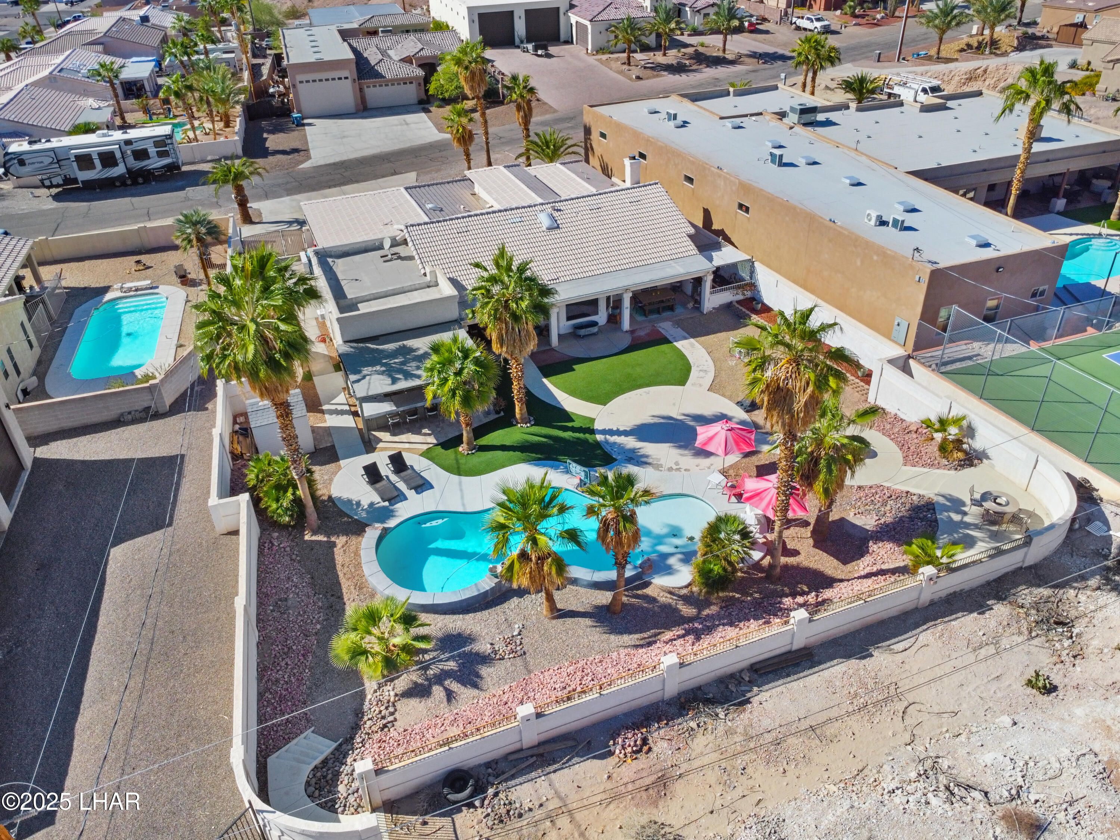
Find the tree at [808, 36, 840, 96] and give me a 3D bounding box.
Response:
[{"bbox_3d":[25.243,-34.052,75.425,3.600,5.250,3.600,8,33,15],"label":"tree"}]

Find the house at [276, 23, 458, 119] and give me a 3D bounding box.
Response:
[{"bbox_3d":[-21.229,-41.054,90.033,20.300,5.800,24.000,-11,33,-14],"label":"house"}]

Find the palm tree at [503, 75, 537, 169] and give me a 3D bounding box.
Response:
[{"bbox_3d":[-2.860,-23.094,60.550,2.800,6.960,2.800,-3,32,-1],"label":"palm tree"}]

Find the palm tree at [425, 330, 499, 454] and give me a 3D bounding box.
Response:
[{"bbox_3d":[-3.712,-0.874,30.008,3.100,4.930,3.100,-7,32,-7],"label":"palm tree"}]

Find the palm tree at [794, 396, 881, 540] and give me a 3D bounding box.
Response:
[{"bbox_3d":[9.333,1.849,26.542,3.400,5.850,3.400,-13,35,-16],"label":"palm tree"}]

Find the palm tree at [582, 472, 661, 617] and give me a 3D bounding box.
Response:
[{"bbox_3d":[1.732,3.814,22.457,2.100,4.900,2.100,0,33,4],"label":"palm tree"}]

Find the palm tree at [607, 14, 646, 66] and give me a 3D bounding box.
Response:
[{"bbox_3d":[7.853,-44.105,90.229,4.400,5.500,4.400,0,33,5],"label":"palm tree"}]

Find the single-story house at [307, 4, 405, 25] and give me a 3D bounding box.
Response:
[{"bbox_3d":[-31.138,-60.964,120.887,14.500,4.000,18.000,-13,35,-16],"label":"single-story house"}]

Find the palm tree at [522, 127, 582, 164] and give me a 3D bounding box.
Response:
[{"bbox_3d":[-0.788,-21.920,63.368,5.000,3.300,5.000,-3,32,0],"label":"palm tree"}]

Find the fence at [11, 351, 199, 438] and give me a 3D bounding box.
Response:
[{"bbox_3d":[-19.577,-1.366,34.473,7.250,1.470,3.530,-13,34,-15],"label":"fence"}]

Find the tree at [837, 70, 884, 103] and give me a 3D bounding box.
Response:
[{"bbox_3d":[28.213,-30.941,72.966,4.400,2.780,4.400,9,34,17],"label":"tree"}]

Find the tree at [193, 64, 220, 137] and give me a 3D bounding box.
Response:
[{"bbox_3d":[-34.085,-30.660,76.273,2.600,6.300,2.600,-15,34,-18],"label":"tree"}]

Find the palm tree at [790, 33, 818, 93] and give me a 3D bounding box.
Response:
[{"bbox_3d":[24.028,-34.994,76.658,2.900,5.800,2.900,7,34,14],"label":"palm tree"}]

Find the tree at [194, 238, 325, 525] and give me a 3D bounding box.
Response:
[{"bbox_3d":[-8.679,-0.231,24.664,3.600,9.600,3.600,-15,35,-19],"label":"tree"}]

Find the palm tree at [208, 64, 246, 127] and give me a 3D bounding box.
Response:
[{"bbox_3d":[-33.758,-32.016,76.923,4.200,5.800,4.200,-13,35,-16],"label":"palm tree"}]

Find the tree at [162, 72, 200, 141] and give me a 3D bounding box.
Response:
[{"bbox_3d":[-36.735,-30.580,76.259,3.000,6.400,3.000,-16,35,-19],"label":"tree"}]

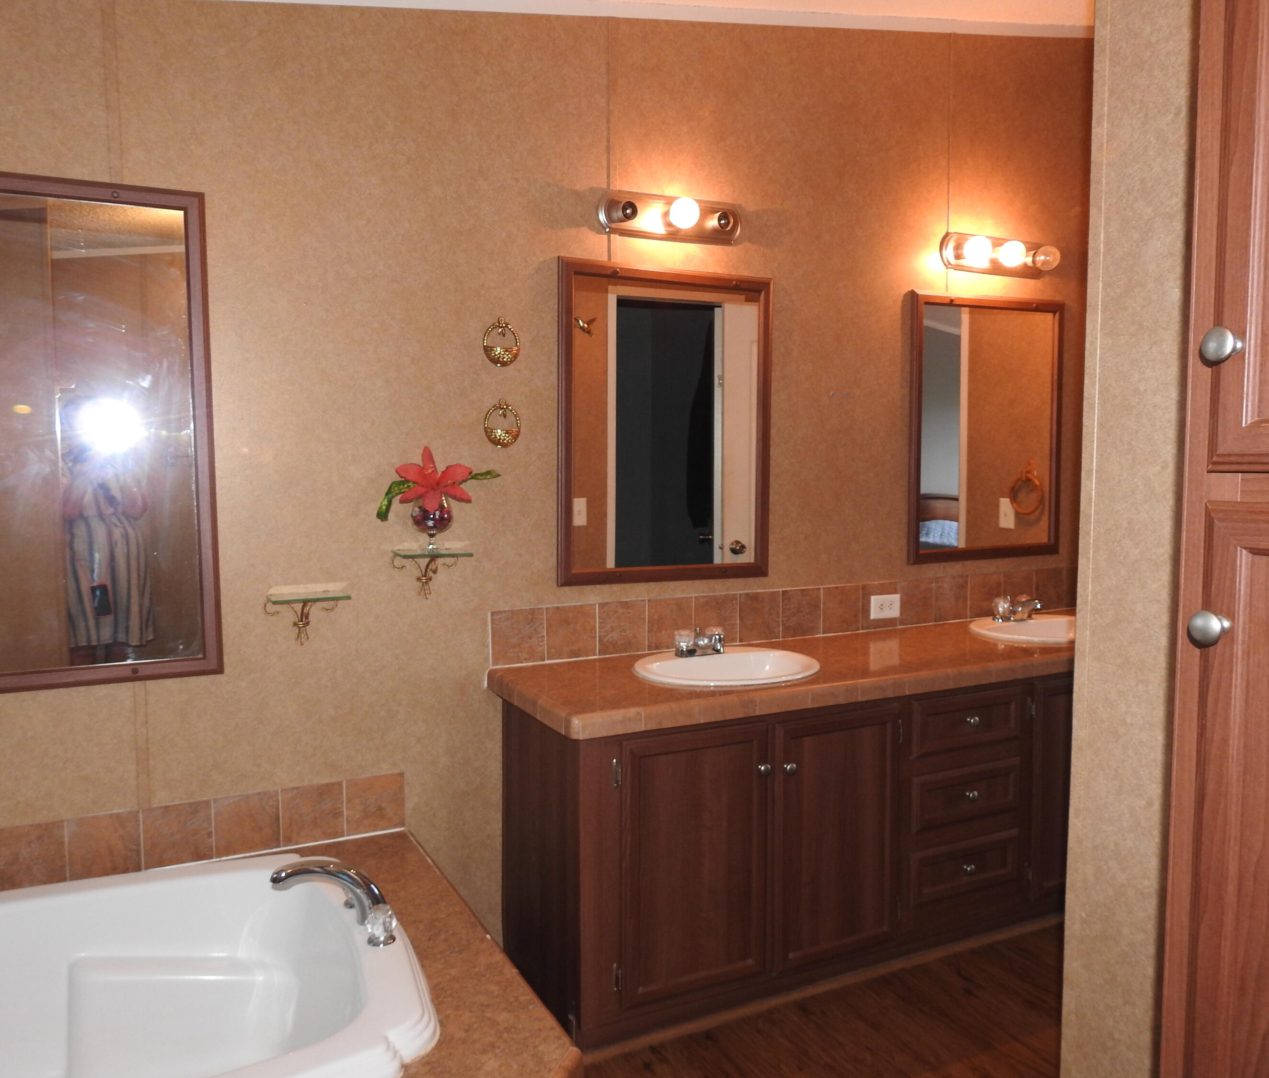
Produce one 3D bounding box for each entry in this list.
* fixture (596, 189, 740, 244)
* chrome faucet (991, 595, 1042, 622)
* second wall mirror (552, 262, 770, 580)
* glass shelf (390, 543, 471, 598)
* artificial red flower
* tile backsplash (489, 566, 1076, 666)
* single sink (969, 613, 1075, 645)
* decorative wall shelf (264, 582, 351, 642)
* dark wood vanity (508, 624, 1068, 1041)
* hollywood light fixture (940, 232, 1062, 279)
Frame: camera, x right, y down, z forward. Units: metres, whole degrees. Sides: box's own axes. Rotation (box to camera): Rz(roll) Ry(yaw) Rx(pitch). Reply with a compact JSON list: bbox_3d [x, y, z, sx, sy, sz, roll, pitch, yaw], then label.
[{"bbox_3d":[0.129,-0.903,2.766,0.457,0.112,0.125,-2,5,-27],"label":"fixture"},{"bbox_3d":[1.290,0.231,3.311,0.155,0.089,0.140,-2,5,-27],"label":"chrome faucet"},{"bbox_3d":[0.099,-0.320,2.841,0.663,0.885,0.040,-2,5,-27],"label":"second wall mirror"},{"bbox_3d":[-0.512,0.093,2.511,0.184,0.131,0.135,-2,5,-27],"label":"glass shelf"},{"bbox_3d":[-0.493,-0.147,2.444,0.188,0.154,0.100,-2,5,-27],"label":"artificial red flower"},{"bbox_3d":[0.662,0.224,3.178,2.335,0.154,0.014,-2,5,-27],"label":"tile backsplash"},{"bbox_3d":[1.343,0.360,3.187,0.500,0.155,0.435,-2,5,-27],"label":"single sink"},{"bbox_3d":[-0.783,0.197,2.382,0.185,0.131,0.135,-2,5,-27],"label":"decorative wall shelf"},{"bbox_3d":[0.788,0.714,2.945,2.355,0.790,0.605,-2,5,-27],"label":"dark wood vanity"},{"bbox_3d":[1.232,-0.952,3.311,0.457,0.115,0.135,-2,5,-27],"label":"hollywood light fixture"}]

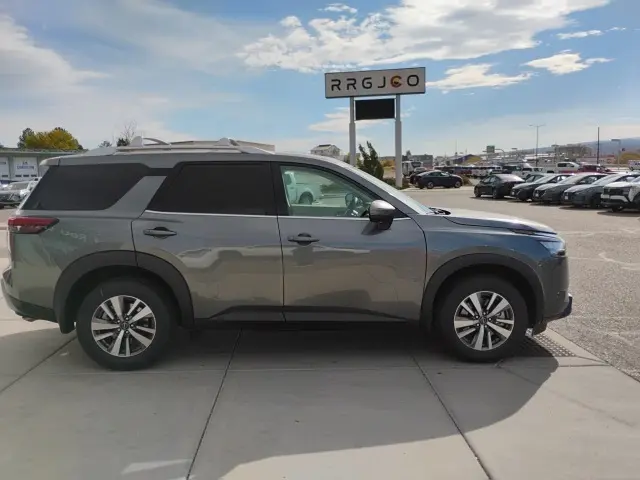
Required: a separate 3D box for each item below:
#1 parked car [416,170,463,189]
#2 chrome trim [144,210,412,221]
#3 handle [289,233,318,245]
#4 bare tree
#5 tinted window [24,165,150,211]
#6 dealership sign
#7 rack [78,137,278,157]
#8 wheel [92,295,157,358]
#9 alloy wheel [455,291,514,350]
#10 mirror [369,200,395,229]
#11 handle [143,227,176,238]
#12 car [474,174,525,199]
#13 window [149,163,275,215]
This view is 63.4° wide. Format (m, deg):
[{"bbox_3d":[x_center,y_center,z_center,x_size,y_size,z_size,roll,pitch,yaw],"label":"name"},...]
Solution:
[{"bbox_3d":[10.565,-5.349,46.000,4.680,1.480,1.830,-3,8,-19],"label":"parked car"},{"bbox_3d":[-0.307,-0.193,4.087,2.100,0.070,0.040,0,7,-2],"label":"chrome trim"},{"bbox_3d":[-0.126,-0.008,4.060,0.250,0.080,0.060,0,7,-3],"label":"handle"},{"bbox_3d":[-24.129,-10.955,65.535,2.900,8.170,2.900,-1,8,0],"label":"bare tree"},{"bbox_3d":[-1.808,-0.411,4.000,0.950,0.370,0.070,0,-7,-3],"label":"tinted window"},{"bbox_3d":[4.824,-13.621,45.000,9.000,2.200,0.500,1,7,14],"label":"dealership sign"},{"bbox_3d":[-1.191,-0.857,4.853,1.620,0.150,1.200,0,7,-3],"label":"rack"},{"bbox_3d":[-1.548,0.666,4.165,0.490,0.490,0.200,0,7,-3],"label":"wheel"},{"bbox_3d":[1.341,0.650,4.324,0.492,0.492,0.200,0,7,-2],"label":"alloy wheel"},{"bbox_3d":[0.486,-0.193,4.031,0.200,0.230,0.250,0,7,-2],"label":"mirror"},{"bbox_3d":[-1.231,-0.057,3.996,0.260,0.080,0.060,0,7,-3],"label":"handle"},{"bbox_3d":[11.000,-3.264,31.700,1.830,1.450,4.750,-1,7,-4],"label":"car"},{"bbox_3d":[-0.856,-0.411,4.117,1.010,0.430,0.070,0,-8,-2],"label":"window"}]

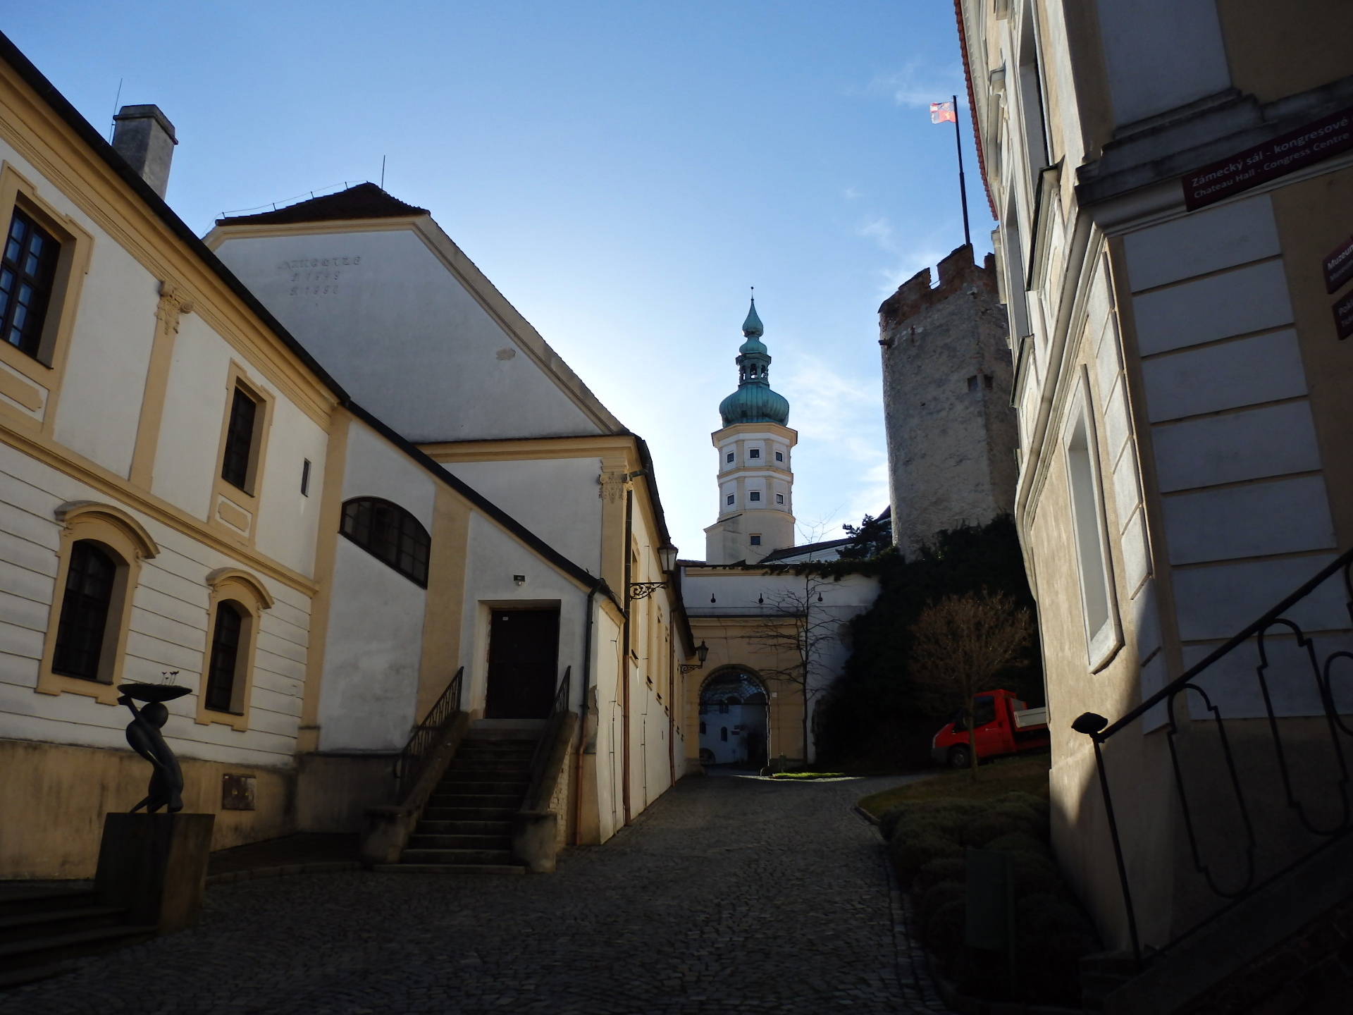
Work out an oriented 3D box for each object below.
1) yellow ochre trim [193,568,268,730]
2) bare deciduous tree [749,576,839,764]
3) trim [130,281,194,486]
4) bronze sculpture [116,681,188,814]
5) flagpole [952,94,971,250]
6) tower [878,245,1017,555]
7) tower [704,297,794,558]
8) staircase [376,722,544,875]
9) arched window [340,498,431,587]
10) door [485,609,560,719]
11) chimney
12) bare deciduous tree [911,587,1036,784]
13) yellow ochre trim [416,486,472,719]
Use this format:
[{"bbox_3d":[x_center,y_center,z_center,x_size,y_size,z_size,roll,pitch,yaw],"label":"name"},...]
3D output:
[{"bbox_3d":[-6.519,2.083,14.375,0.250,2.250,1.680,-1,-17,3],"label":"yellow ochre trim"},{"bbox_3d":[5.544,7.324,45.867,4.200,9.300,3.800,-2,-17,5],"label":"bare deciduous tree"},{"bbox_3d":[-6.573,-1.584,12.592,0.180,2.800,0.650,-1,-17,4],"label":"trim"},{"bbox_3d":[-4.993,2.275,9.334,0.640,1.220,0.620,-1,-17,3],"label":"bronze sculpture"},{"bbox_3d":[18.329,-21.752,62.713,0.200,11.900,0.200,-2,-17,5],"label":"flagpole"},{"bbox_3d":[17.476,-4.416,58.687,9.800,18.910,10.200,-5,-17,16],"label":"tower"},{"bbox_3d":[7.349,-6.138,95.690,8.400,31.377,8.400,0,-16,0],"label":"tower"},{"bbox_3d":[-2.805,4.220,14.660,2.250,2.200,3.200,-2,-17,5],"label":"staircase"},{"bbox_3d":[-5.262,0.648,17.696,1.708,1.657,0.200,-1,-17,3],"label":"arched window"},{"bbox_3d":[-2.700,2.759,17.207,1.280,1.940,0.100,-2,-17,5],"label":"door"},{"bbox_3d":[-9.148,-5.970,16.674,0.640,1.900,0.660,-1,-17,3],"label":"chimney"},{"bbox_3d":[6.829,4.043,22.588,2.800,4.430,2.750,0,-16,0],"label":"bare deciduous tree"},{"bbox_3d":[-4.146,1.617,17.322,0.680,4.350,0.120,-2,-17,5],"label":"yellow ochre trim"}]

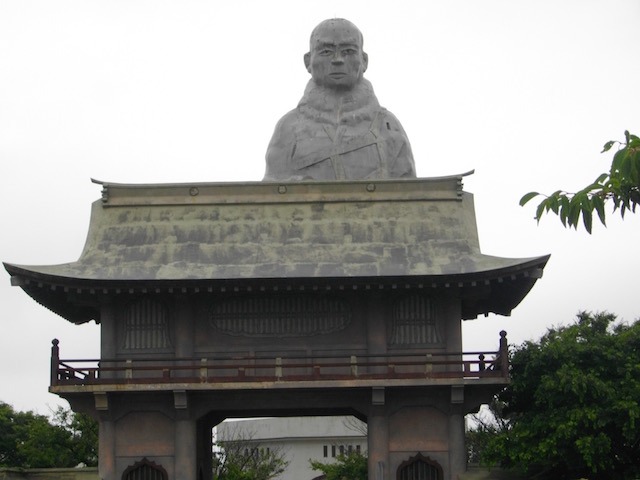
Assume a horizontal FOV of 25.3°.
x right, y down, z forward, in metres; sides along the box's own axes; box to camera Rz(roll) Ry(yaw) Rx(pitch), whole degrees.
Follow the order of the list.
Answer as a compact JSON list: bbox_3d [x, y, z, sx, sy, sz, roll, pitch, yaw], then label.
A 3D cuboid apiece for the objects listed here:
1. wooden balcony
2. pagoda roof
[{"bbox_3d":[-0.951,3.648,39.191,11.628,1.359,6.614,-1,-10,1],"label":"wooden balcony"},{"bbox_3d":[-1.002,0.066,39.831,13.668,3.890,8.536,-1,-10,1],"label":"pagoda roof"}]

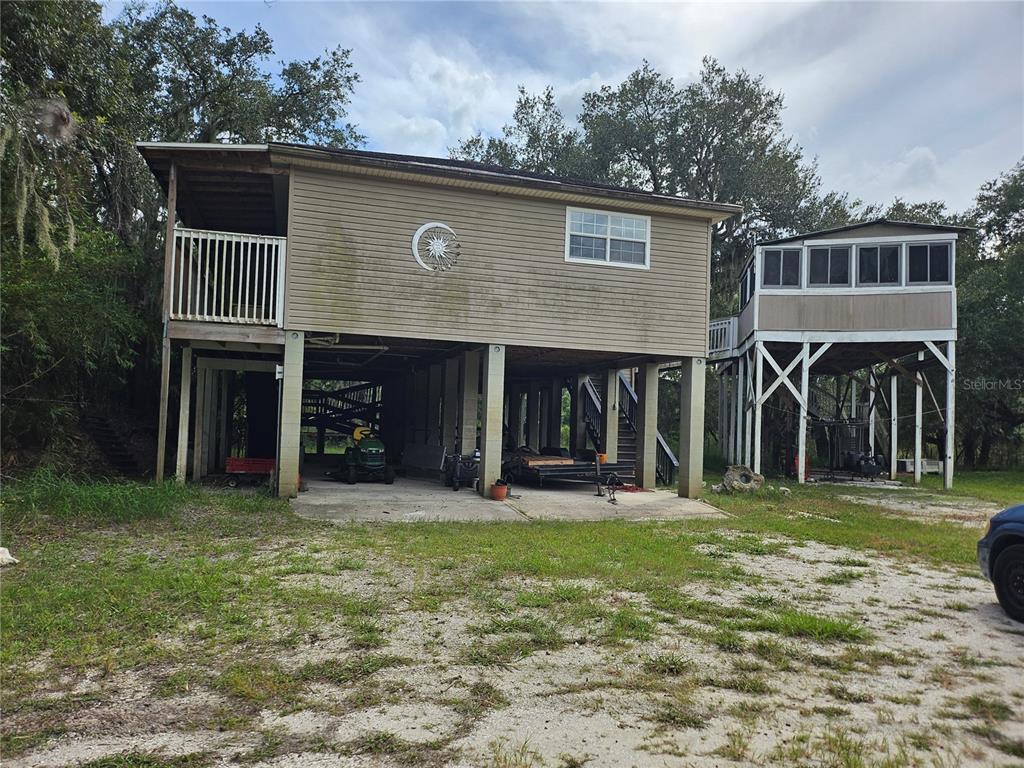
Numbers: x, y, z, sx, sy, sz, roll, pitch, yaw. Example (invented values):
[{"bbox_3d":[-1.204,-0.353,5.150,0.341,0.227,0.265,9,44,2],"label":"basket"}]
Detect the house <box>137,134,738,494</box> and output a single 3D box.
[{"bbox_3d":[-2.508,-1.518,18.911,11.211,7.726,12.524,3,-3,-16],"label":"house"}]

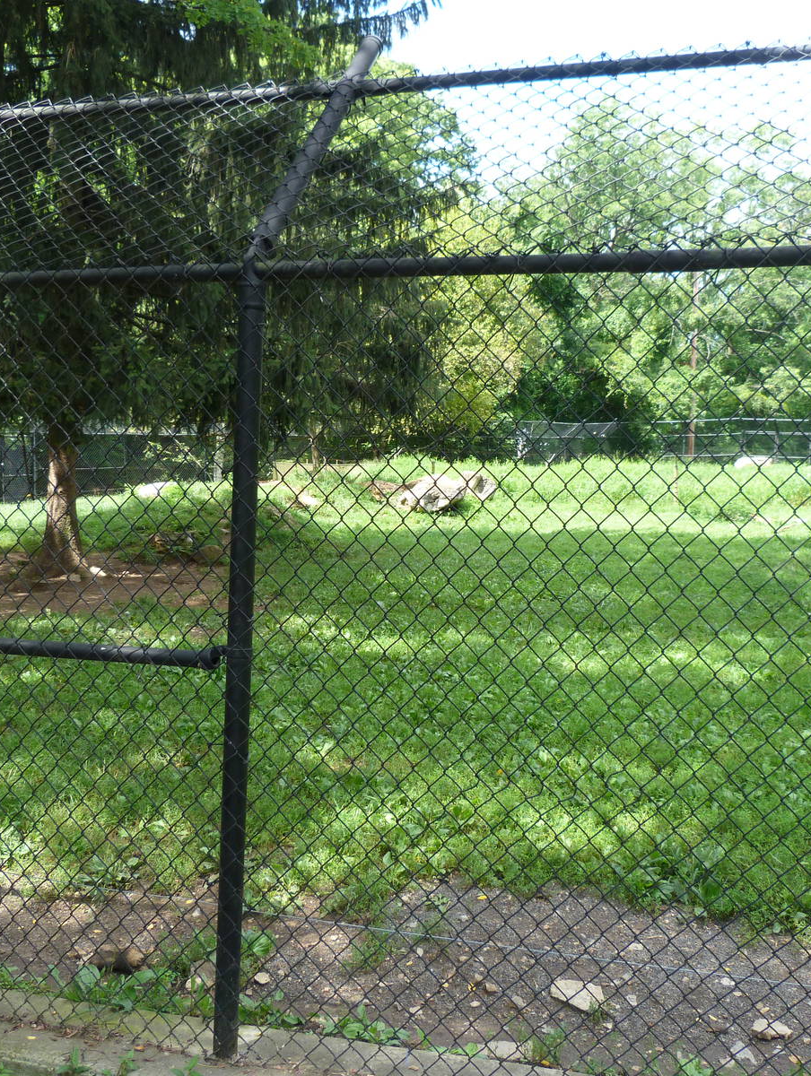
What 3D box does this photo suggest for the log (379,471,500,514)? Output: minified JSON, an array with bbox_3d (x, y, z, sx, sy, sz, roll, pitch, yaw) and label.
[{"bbox_3d":[0.782,-1.087,24.500,2.500,0.930,1.250,1,2,-14],"label":"log"}]

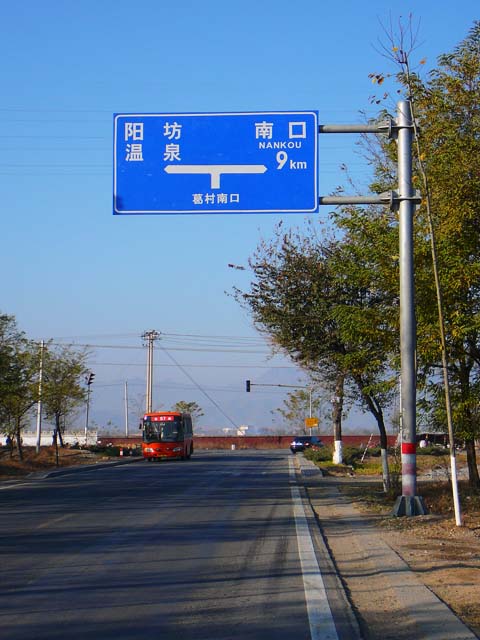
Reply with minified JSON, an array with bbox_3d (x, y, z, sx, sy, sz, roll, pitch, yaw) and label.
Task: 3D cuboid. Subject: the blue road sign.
[{"bbox_3d":[-0.464,-3.069,27.850,4.000,2.000,0.100,0,-5,3],"label":"blue road sign"}]

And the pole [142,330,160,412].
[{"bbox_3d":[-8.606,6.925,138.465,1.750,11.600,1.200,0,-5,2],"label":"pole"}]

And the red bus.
[{"bbox_3d":[-4.377,7.199,88.002,2.500,2.950,8.800,0,-5,1],"label":"red bus"}]

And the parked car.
[{"bbox_3d":[5.499,10.092,115.058,1.750,1.450,4.500,-2,-5,20],"label":"parked car"}]

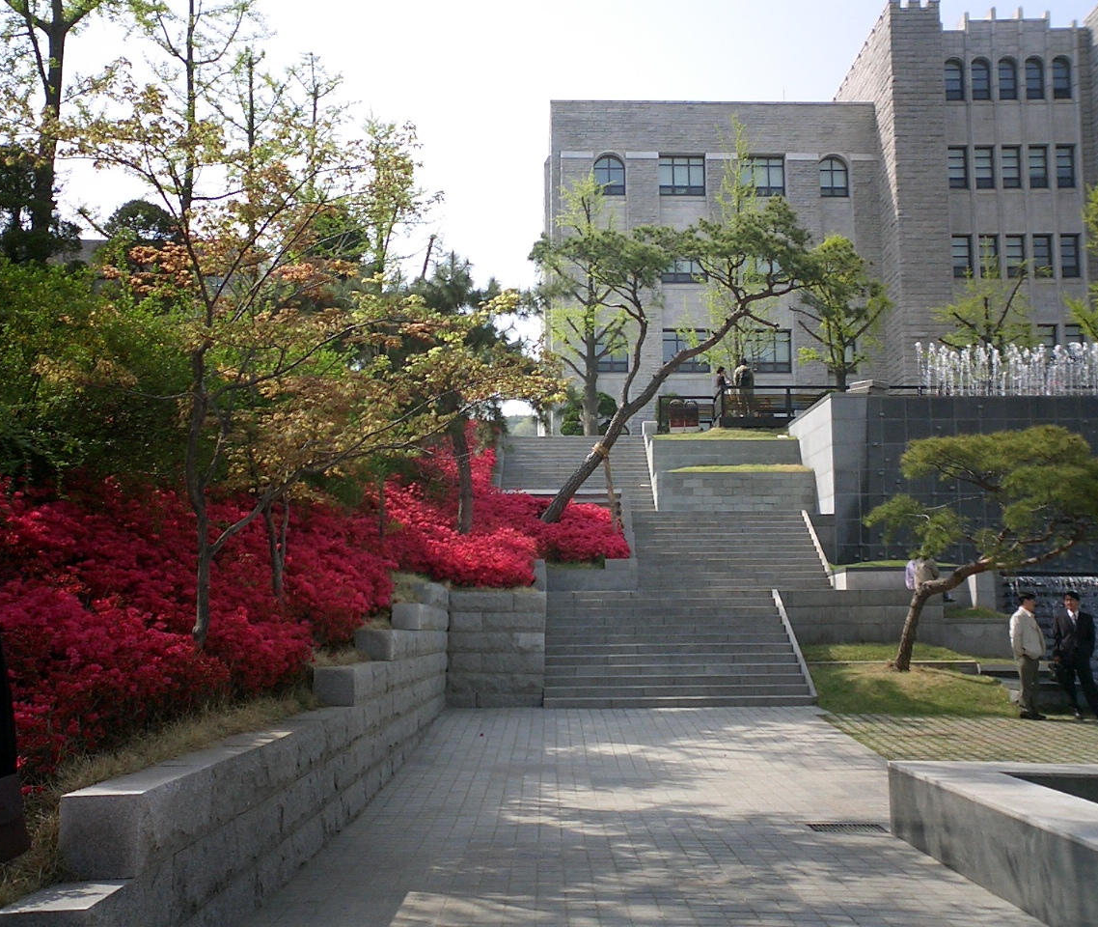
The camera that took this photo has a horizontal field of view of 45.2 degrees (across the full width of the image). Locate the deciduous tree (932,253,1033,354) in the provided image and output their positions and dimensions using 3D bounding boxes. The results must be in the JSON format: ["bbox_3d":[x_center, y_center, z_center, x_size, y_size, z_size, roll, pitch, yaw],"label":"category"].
[{"bbox_3d":[15.435,-4.202,46.715,3.600,7.483,3.600,-1,-7,1],"label":"deciduous tree"}]

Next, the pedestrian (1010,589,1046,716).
[{"bbox_3d":[6.655,2.672,18.431,0.400,1.740,0.490,-2,-7,12],"label":"pedestrian"}]

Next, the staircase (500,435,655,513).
[{"bbox_3d":[0.733,0.194,34.078,3.950,2.646,5.775,-1,-7,1],"label":"staircase"}]

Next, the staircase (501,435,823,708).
[{"bbox_3d":[2.030,1.490,28.632,6.650,6.621,16.215,-1,-7,1],"label":"staircase"}]

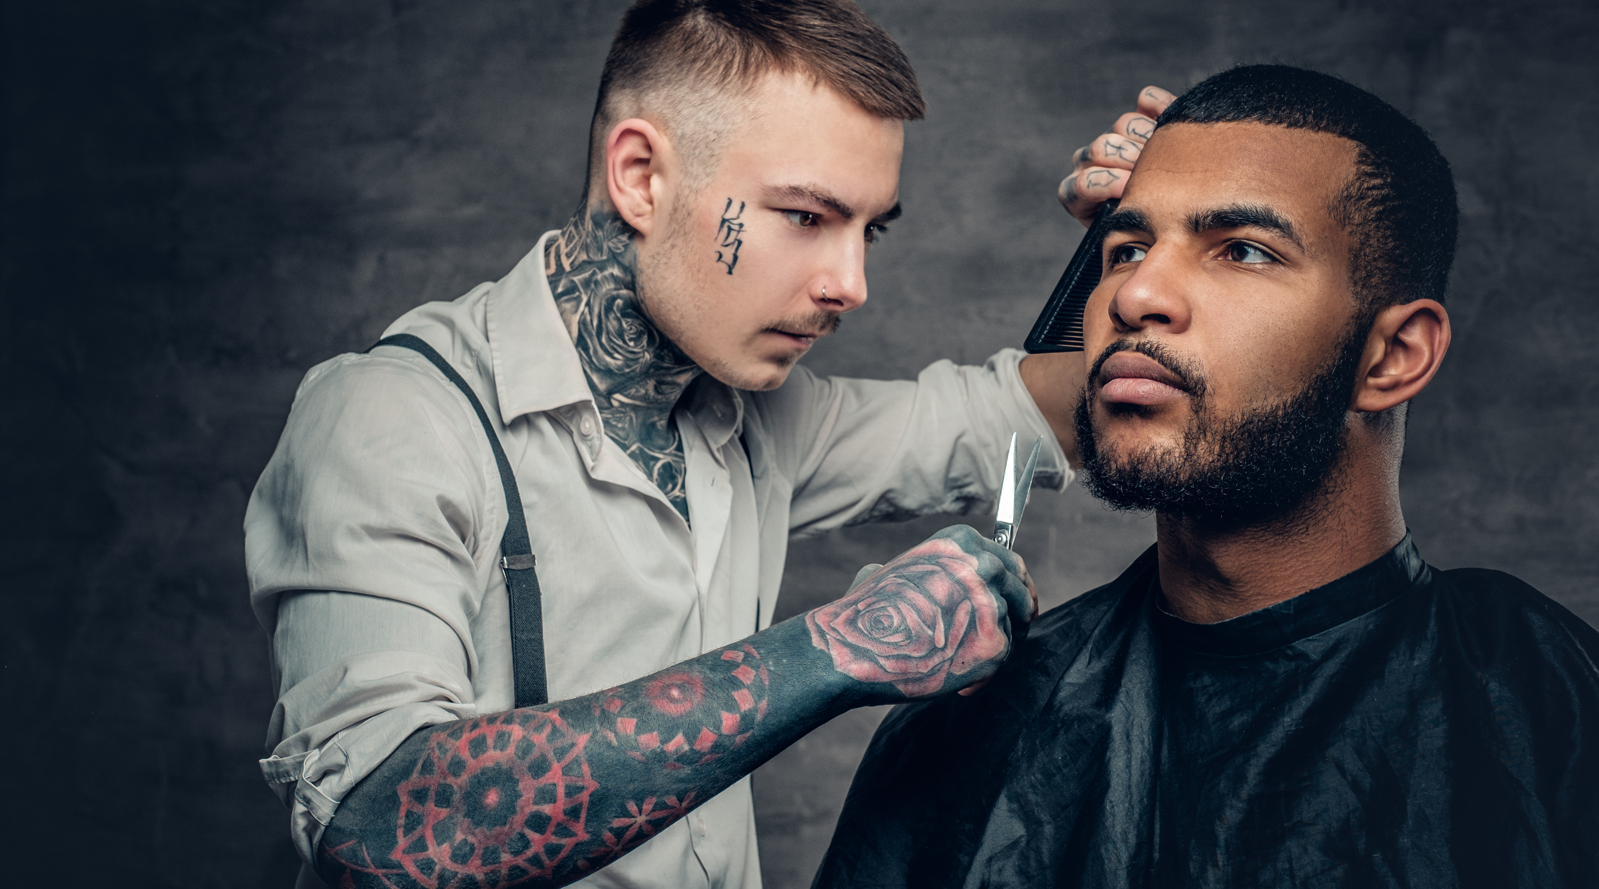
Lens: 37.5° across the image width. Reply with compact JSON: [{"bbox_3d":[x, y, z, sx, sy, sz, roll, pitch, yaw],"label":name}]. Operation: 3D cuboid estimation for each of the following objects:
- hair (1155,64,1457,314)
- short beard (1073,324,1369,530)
[{"bbox_3d":[0.245,-0.116,1.212,0.166,0.155,0.202,4,-7,40],"label":"hair"},{"bbox_3d":[0.189,-0.015,1.154,0.148,0.115,0.110,4,-7,40],"label":"short beard"}]

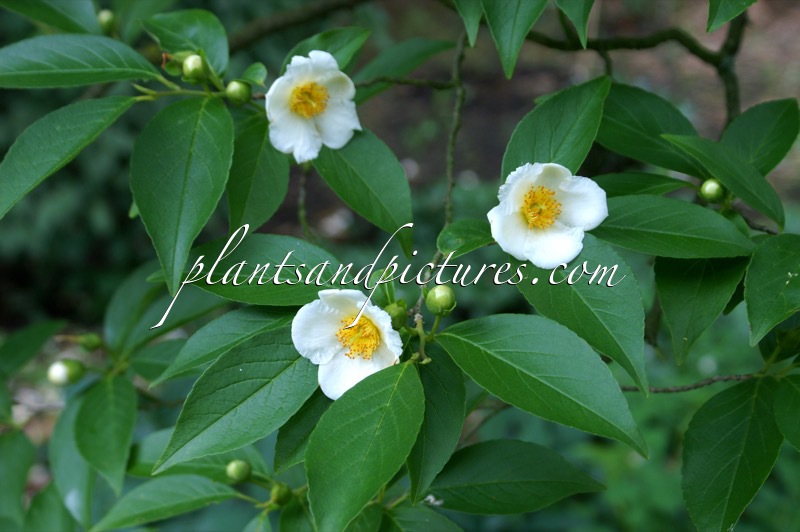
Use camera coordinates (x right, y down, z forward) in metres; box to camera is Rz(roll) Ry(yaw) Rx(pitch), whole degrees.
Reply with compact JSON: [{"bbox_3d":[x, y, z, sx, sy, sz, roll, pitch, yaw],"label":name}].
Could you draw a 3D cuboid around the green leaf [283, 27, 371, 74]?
[{"bbox_3d":[-0.032,-0.090,0.725,0.056,0.013,0.032,-31,49,-31],"label":"green leaf"}]

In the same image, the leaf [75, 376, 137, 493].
[{"bbox_3d":[-0.156,0.089,0.882,0.034,0.064,0.010,-6,-14,-1],"label":"leaf"}]

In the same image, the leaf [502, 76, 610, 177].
[{"bbox_3d":[0.068,-0.052,0.700,0.038,0.012,0.074,23,64,21],"label":"leaf"}]

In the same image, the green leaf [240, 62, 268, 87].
[{"bbox_3d":[-0.068,-0.090,0.780,0.014,0.004,0.011,0,51,21],"label":"green leaf"}]

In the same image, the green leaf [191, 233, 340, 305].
[{"bbox_3d":[-0.070,0.005,0.807,0.103,0.013,0.042,4,53,8],"label":"green leaf"}]

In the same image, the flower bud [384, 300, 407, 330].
[{"bbox_3d":[-0.002,0.023,0.770,0.011,0.013,0.011,-18,12,0],"label":"flower bud"}]

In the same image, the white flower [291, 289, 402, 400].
[{"bbox_3d":[-0.025,0.037,0.780,0.053,0.053,0.027,5,14,17],"label":"white flower"}]

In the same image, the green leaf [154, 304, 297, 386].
[{"bbox_3d":[-0.074,0.036,0.805,0.101,0.013,0.039,-21,48,6],"label":"green leaf"}]

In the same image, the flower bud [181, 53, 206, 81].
[{"bbox_3d":[-0.086,-0.083,0.700,0.010,0.011,0.010,-6,24,0],"label":"flower bud"}]

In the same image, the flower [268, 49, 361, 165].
[{"bbox_3d":[-0.040,-0.074,0.775,0.046,0.051,0.025,0,-2,-3],"label":"flower"}]

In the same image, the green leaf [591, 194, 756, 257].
[{"bbox_3d":[0.126,-0.017,0.785,0.083,0.010,0.035,6,49,7],"label":"green leaf"}]

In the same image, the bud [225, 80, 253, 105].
[{"bbox_3d":[-0.075,-0.080,0.775,0.013,0.013,0.013,12,17,0],"label":"bud"}]

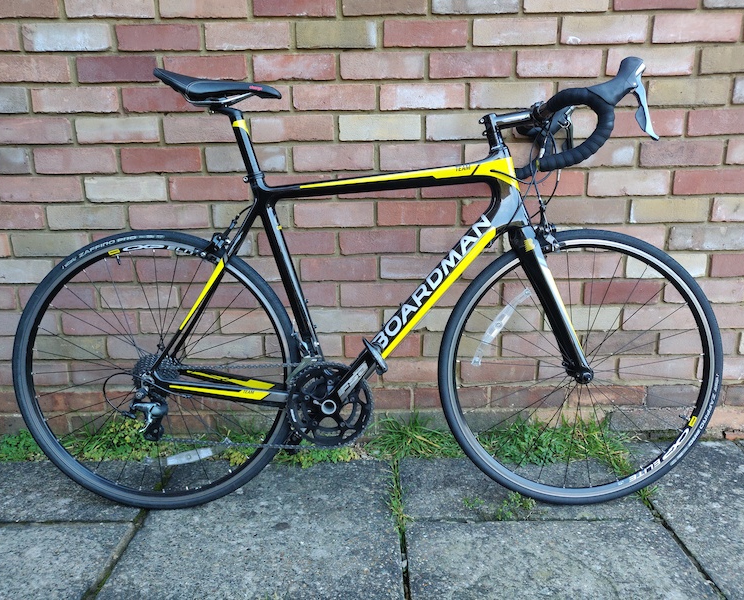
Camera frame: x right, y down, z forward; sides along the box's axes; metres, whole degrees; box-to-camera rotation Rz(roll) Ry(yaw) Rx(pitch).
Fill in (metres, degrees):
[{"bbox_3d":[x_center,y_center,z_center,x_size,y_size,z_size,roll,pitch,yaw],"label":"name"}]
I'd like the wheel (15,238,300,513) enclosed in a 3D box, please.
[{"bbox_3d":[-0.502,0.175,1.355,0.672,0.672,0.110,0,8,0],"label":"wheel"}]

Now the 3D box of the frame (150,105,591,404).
[{"bbox_3d":[-0.003,-0.087,1.324,1.010,0.700,0.140,0,8,0],"label":"frame"}]

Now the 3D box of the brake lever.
[{"bbox_3d":[0.510,-0.358,1.079,0.060,0.118,0.035,0,8,0],"label":"brake lever"}]

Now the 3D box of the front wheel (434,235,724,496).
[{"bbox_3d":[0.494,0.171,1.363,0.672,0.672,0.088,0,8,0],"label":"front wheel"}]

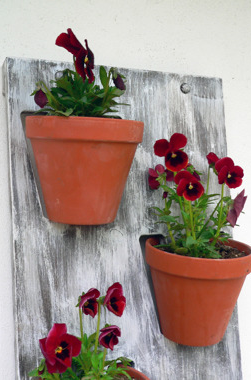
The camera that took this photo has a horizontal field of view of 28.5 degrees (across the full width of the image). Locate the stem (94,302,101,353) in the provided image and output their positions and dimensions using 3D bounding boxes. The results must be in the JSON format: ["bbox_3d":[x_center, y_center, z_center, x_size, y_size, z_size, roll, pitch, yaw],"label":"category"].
[{"bbox_3d":[-0.031,0.150,0.540,0.004,0.056,0.004,5,-3,-6],"label":"stem"}]

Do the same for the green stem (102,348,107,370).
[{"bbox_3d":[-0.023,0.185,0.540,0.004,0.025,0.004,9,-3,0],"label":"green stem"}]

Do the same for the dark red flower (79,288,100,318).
[{"bbox_3d":[-0.039,0.123,0.537,0.028,0.033,0.022,3,8,-43],"label":"dark red flower"}]

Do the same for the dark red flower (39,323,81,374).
[{"bbox_3d":[-0.069,0.168,0.525,0.046,0.054,0.025,-8,3,-21],"label":"dark red flower"}]

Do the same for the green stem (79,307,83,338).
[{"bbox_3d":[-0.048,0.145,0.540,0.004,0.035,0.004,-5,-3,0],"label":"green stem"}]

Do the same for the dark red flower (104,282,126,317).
[{"bbox_3d":[-0.012,0.121,0.545,0.028,0.039,0.019,-4,-2,-45],"label":"dark red flower"}]

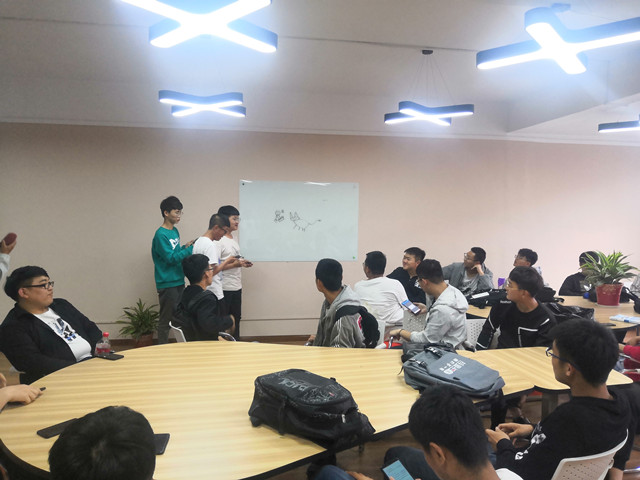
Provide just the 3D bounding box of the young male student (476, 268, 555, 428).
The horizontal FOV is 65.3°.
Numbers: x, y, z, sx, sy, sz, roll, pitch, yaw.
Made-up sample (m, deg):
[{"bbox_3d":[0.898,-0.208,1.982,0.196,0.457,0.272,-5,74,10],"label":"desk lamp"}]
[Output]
[{"bbox_3d":[1.317,0.800,3.260,0.580,1.230,0.800,2,3,19],"label":"young male student"}]

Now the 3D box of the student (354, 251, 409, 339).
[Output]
[{"bbox_3d":[0.500,0.721,4.381,0.520,1.260,0.780,0,3,-20],"label":"student"}]

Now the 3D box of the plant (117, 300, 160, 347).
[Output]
[{"bbox_3d":[-2.013,0.992,5.710,0.530,0.600,0.530,1,3,0],"label":"plant"}]

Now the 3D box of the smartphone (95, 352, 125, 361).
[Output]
[{"bbox_3d":[-1.198,0.657,2.837,0.158,0.009,0.076,2,3,28],"label":"smartphone"}]

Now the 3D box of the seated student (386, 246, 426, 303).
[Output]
[{"bbox_3d":[0.853,0.702,4.789,0.560,1.270,0.750,2,3,20],"label":"seated student"}]

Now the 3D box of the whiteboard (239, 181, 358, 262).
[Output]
[{"bbox_3d":[-0.247,-0.224,6.253,1.490,1.000,0.020,0,3,-8],"label":"whiteboard"}]

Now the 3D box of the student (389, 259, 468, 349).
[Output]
[{"bbox_3d":[0.781,0.778,3.695,0.740,1.300,0.520,2,3,18],"label":"student"}]

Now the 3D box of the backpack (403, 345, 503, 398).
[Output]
[{"bbox_3d":[0.662,0.667,2.528,0.310,0.150,0.430,-2,4,-43],"label":"backpack"}]

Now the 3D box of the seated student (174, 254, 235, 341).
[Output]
[{"bbox_3d":[-0.693,0.738,3.585,0.780,1.270,0.520,-1,3,-28],"label":"seated student"}]

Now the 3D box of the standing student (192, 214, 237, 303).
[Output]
[{"bbox_3d":[-1.005,0.544,4.715,0.420,1.620,0.460,0,3,-18],"label":"standing student"}]

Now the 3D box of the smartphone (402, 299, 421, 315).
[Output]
[{"bbox_3d":[0.697,0.512,3.800,0.155,0.009,0.075,39,52,18],"label":"smartphone"}]

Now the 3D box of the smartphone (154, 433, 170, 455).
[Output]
[{"bbox_3d":[-0.577,0.716,1.755,0.076,0.009,0.160,0,3,-9],"label":"smartphone"}]

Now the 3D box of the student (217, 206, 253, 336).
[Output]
[{"bbox_3d":[-0.866,0.497,5.083,0.380,1.690,0.470,2,3,22],"label":"student"}]

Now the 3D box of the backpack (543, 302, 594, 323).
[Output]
[{"bbox_3d":[2.013,0.596,4.185,0.450,0.140,0.300,2,3,22],"label":"backpack"}]

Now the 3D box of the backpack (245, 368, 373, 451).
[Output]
[{"bbox_3d":[-0.022,0.657,2.002,0.420,0.200,0.280,3,4,40],"label":"backpack"}]

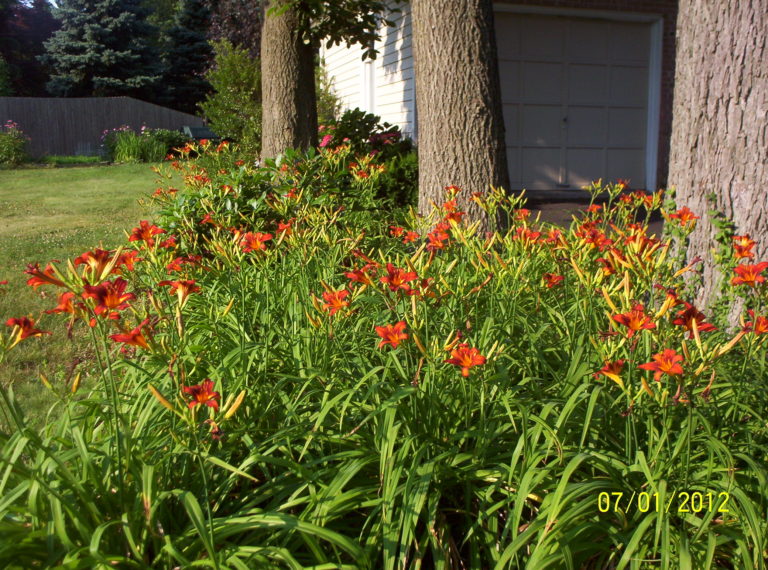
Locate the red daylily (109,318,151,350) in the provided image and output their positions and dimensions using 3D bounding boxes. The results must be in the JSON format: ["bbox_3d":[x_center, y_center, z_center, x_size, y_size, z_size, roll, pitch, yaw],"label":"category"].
[{"bbox_3d":[-0.656,0.128,2.050,0.095,0.085,0.095,-5,13,-20],"label":"red daylily"}]

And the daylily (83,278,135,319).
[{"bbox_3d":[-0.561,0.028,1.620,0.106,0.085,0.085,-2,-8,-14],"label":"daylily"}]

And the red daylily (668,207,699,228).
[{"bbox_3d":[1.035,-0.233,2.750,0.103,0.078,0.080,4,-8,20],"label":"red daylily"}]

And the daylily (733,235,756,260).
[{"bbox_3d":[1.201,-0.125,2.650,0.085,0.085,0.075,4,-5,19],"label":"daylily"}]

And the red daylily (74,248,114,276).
[{"bbox_3d":[-0.764,-0.059,2.100,0.108,0.078,0.100,5,14,23],"label":"red daylily"}]

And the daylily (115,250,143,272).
[{"bbox_3d":[-0.851,-0.078,2.650,0.097,0.082,0.085,-5,13,-21],"label":"daylily"}]

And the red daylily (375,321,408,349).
[{"bbox_3d":[0.023,0.152,2.450,0.106,0.088,0.080,1,13,6],"label":"red daylily"}]

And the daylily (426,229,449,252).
[{"bbox_3d":[0.249,-0.207,3.700,0.102,0.100,0.085,-1,13,-6],"label":"daylily"}]

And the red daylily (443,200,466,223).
[{"bbox_3d":[0.367,-0.388,4.200,0.110,0.105,0.090,0,13,0],"label":"red daylily"}]

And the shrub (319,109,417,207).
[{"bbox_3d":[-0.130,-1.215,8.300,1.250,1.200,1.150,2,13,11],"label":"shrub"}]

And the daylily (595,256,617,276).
[{"bbox_3d":[0.974,-0.081,3.500,0.090,0.085,0.095,-8,15,-31],"label":"daylily"}]

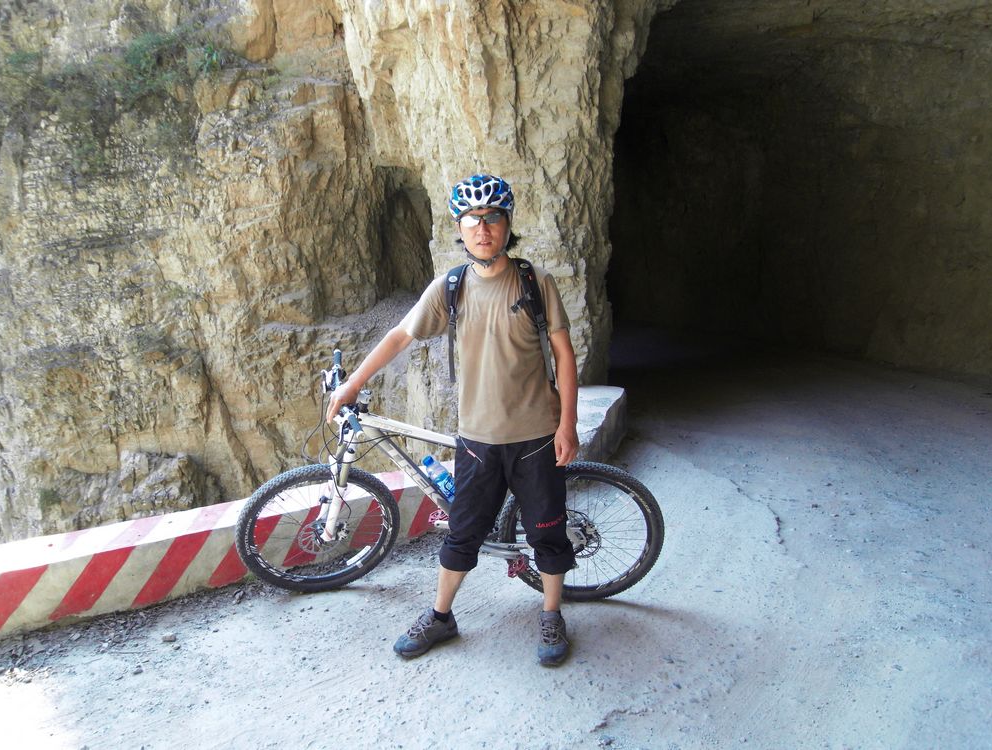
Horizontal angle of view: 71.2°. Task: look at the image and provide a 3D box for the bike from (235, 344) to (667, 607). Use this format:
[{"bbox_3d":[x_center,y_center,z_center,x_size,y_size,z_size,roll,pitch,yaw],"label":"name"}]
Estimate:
[{"bbox_3d":[-0.197,0.472,2.785,1.735,1.040,0.620,0,23,6],"label":"bike"}]

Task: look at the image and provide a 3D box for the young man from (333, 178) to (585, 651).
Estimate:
[{"bbox_3d":[-0.160,0.172,2.513,0.900,1.730,0.440,0,12,8],"label":"young man"}]

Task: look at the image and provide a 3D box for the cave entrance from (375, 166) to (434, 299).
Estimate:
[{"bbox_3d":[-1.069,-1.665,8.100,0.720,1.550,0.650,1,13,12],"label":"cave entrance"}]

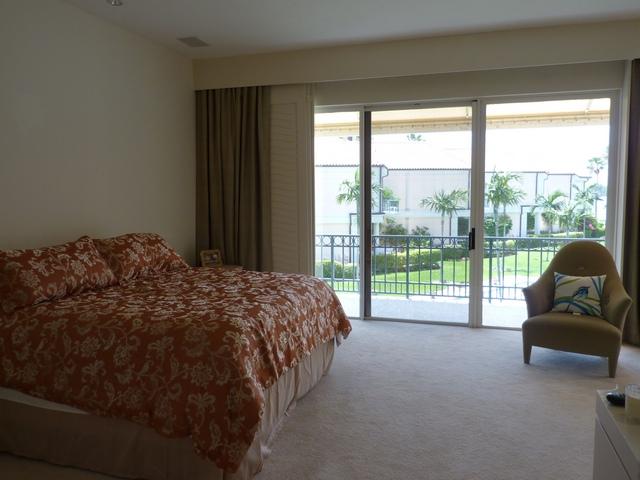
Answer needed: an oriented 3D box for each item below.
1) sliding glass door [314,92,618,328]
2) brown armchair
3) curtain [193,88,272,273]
[{"bbox_3d":[1.401,-0.272,5.240,3.100,2.400,0.120,1,7,16],"label":"sliding glass door"},{"bbox_3d":[2.218,0.533,4.306,0.800,0.980,0.800,3,7,31],"label":"brown armchair"},{"bbox_3d":[-0.941,-0.379,5.593,0.900,2.600,0.200,1,7,16],"label":"curtain"}]

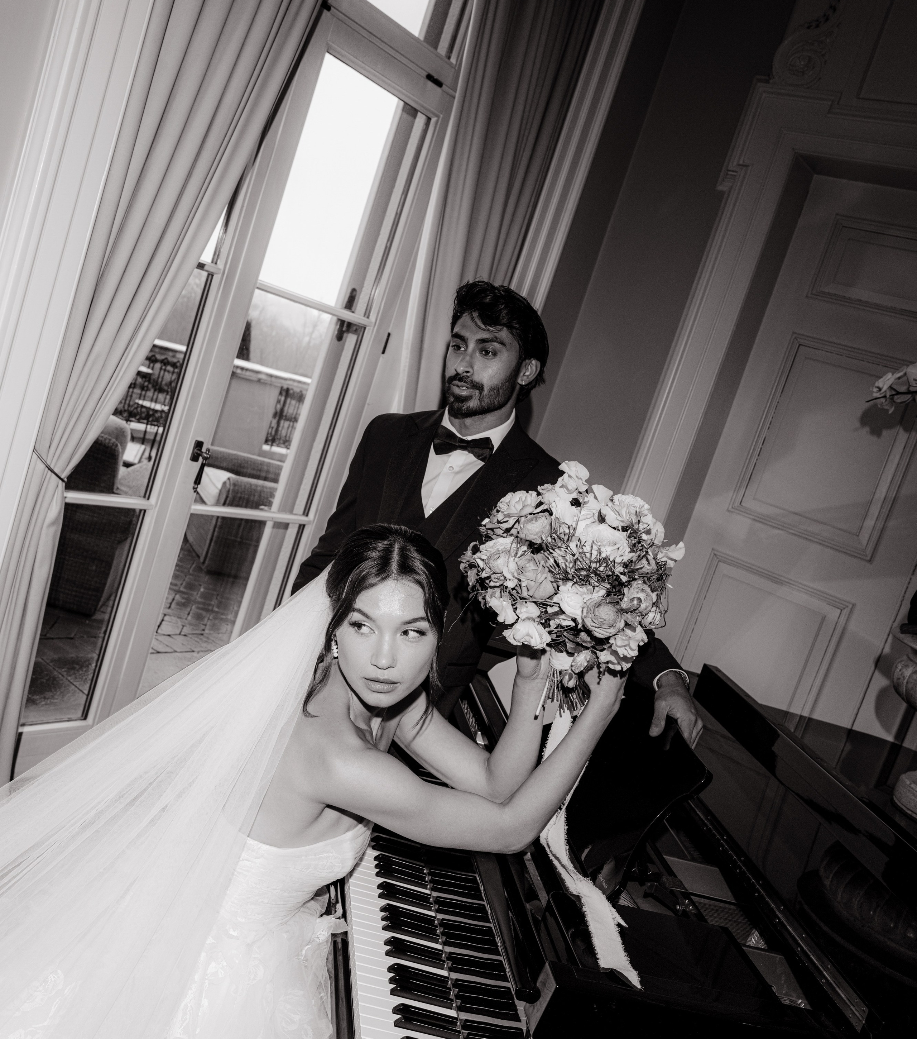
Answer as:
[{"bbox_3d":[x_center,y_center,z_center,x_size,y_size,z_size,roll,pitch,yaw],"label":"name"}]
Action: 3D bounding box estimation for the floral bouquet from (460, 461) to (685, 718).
[{"bbox_3d":[0.161,0.098,1.510,0.310,0.350,0.290,9,13,2],"label":"floral bouquet"}]

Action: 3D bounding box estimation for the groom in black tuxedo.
[{"bbox_3d":[-0.041,0.443,2.110,0.800,1.760,0.520,21,8,20],"label":"groom in black tuxedo"}]

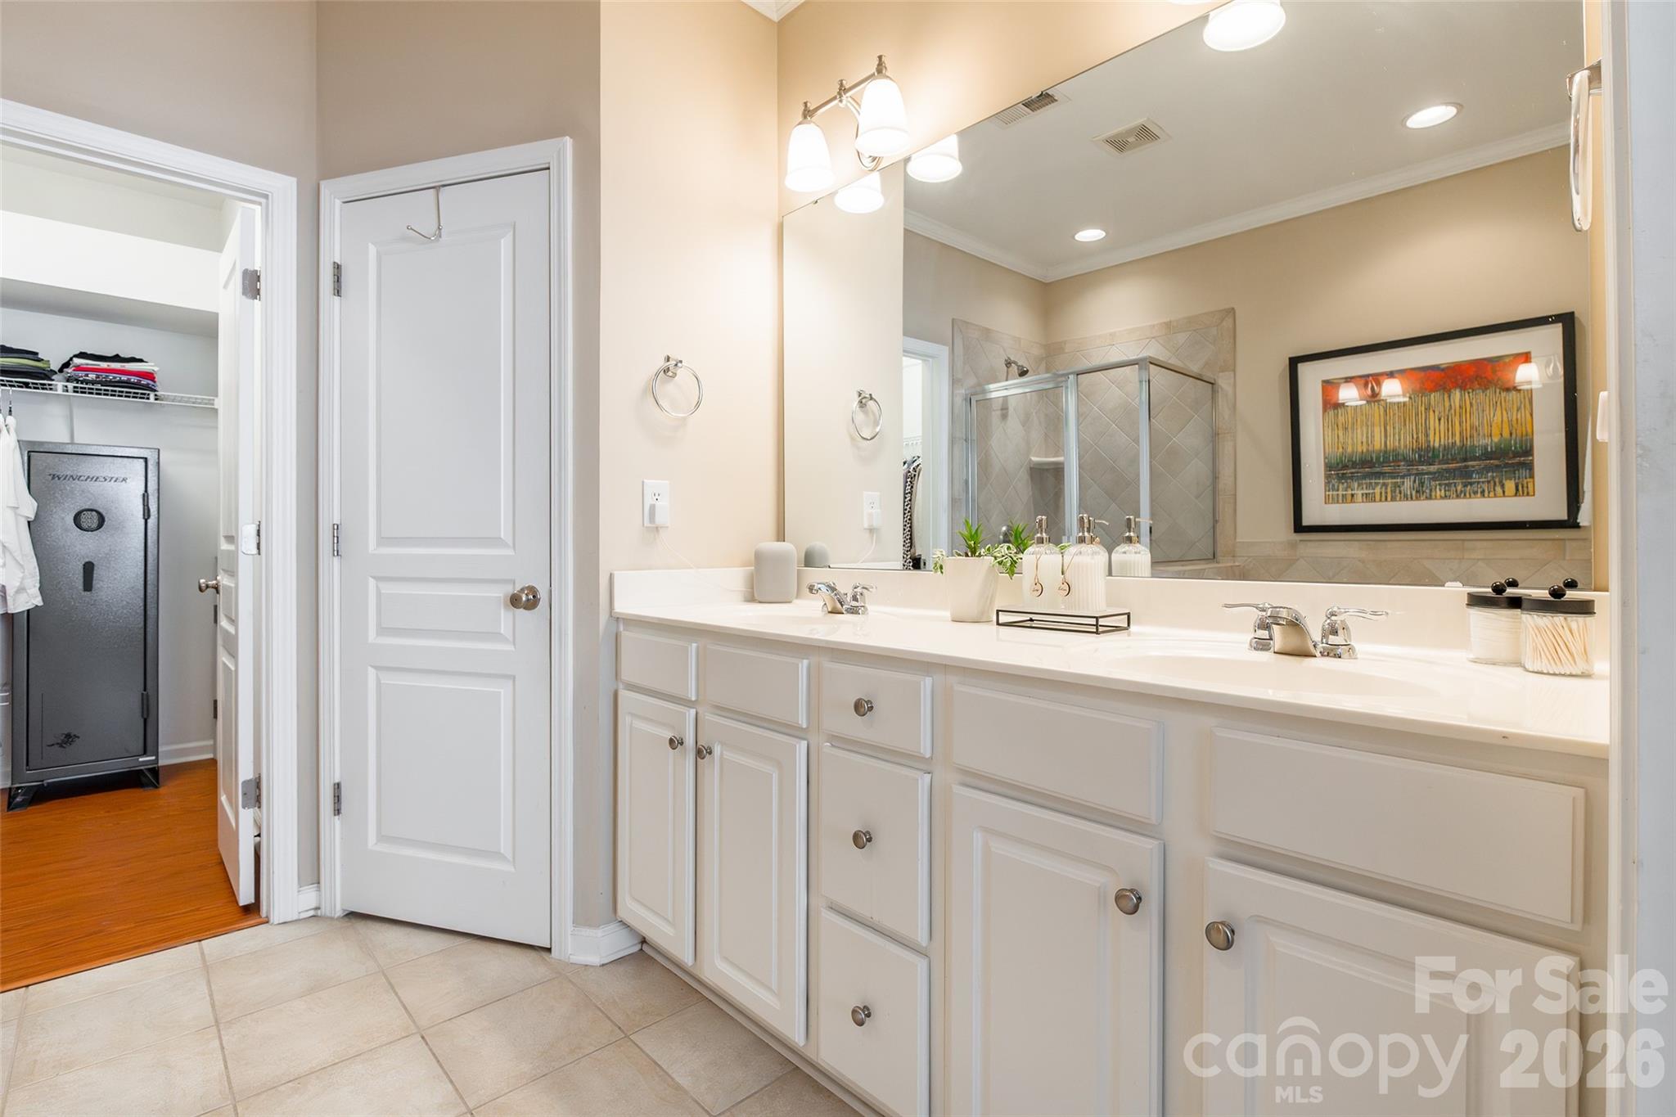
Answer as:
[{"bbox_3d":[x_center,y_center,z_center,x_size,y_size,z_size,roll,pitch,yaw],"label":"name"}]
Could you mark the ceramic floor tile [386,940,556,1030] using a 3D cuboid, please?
[{"bbox_3d":[-0.911,1.041,1.861,0.316,0.010,0.318,-1,1,-44],"label":"ceramic floor tile"}]

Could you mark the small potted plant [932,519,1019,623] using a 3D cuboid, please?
[{"bbox_3d":[0.302,0.028,1.645,0.130,0.232,0.160,-1,1,-44],"label":"small potted plant"}]

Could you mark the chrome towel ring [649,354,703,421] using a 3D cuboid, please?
[{"bbox_3d":[-0.435,-0.464,2.008,0.158,0.172,0.078,-1,1,-44],"label":"chrome towel ring"}]

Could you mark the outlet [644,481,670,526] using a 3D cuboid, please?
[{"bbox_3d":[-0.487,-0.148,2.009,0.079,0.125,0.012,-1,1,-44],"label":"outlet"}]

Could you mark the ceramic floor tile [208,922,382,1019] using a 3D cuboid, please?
[{"bbox_3d":[-1.373,1.039,1.879,0.314,0.010,0.318,-1,1,-44],"label":"ceramic floor tile"}]

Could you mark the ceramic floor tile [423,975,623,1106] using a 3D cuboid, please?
[{"bbox_3d":[-0.687,1.045,1.628,0.316,0.010,0.316,-1,1,-44],"label":"ceramic floor tile"}]

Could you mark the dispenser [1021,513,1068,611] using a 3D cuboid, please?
[{"bbox_3d":[0.422,0.008,1.535,0.082,0.190,0.090,0,1,15],"label":"dispenser"}]

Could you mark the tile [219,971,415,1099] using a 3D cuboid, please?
[{"bbox_3d":[-1.149,1.043,1.647,0.314,0.010,0.318,-1,1,-44],"label":"tile"}]

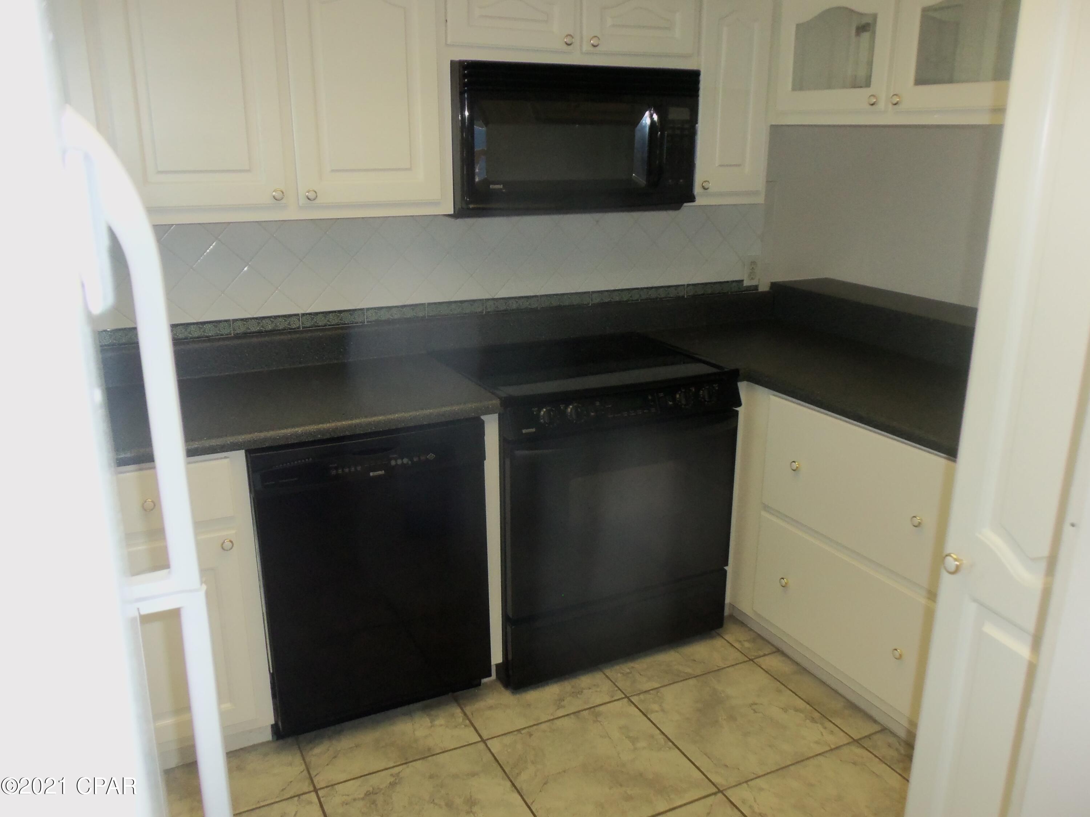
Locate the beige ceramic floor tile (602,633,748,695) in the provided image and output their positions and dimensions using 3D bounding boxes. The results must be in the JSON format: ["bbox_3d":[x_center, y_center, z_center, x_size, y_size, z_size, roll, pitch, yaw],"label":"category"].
[{"bbox_3d":[0.345,0.771,2.881,0.447,0.010,0.440,-8,18,-25],"label":"beige ceramic floor tile"}]

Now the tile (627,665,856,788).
[{"bbox_3d":[0.543,0.881,2.490,0.447,0.010,0.447,-8,18,-25],"label":"tile"}]

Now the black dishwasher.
[{"bbox_3d":[-0.554,0.405,2.565,0.605,0.852,0.600,-8,18,-25],"label":"black dishwasher"}]

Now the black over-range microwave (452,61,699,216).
[{"bbox_3d":[0.038,-0.805,2.677,0.758,0.404,0.410,-8,18,-25],"label":"black over-range microwave"}]

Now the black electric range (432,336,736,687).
[{"bbox_3d":[0.108,0.286,2.845,0.762,0.905,0.640,-8,18,-25],"label":"black electric range"}]

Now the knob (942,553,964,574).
[{"bbox_3d":[0.594,0.225,1.280,0.027,0.030,0.030,-6,17,-19],"label":"knob"}]

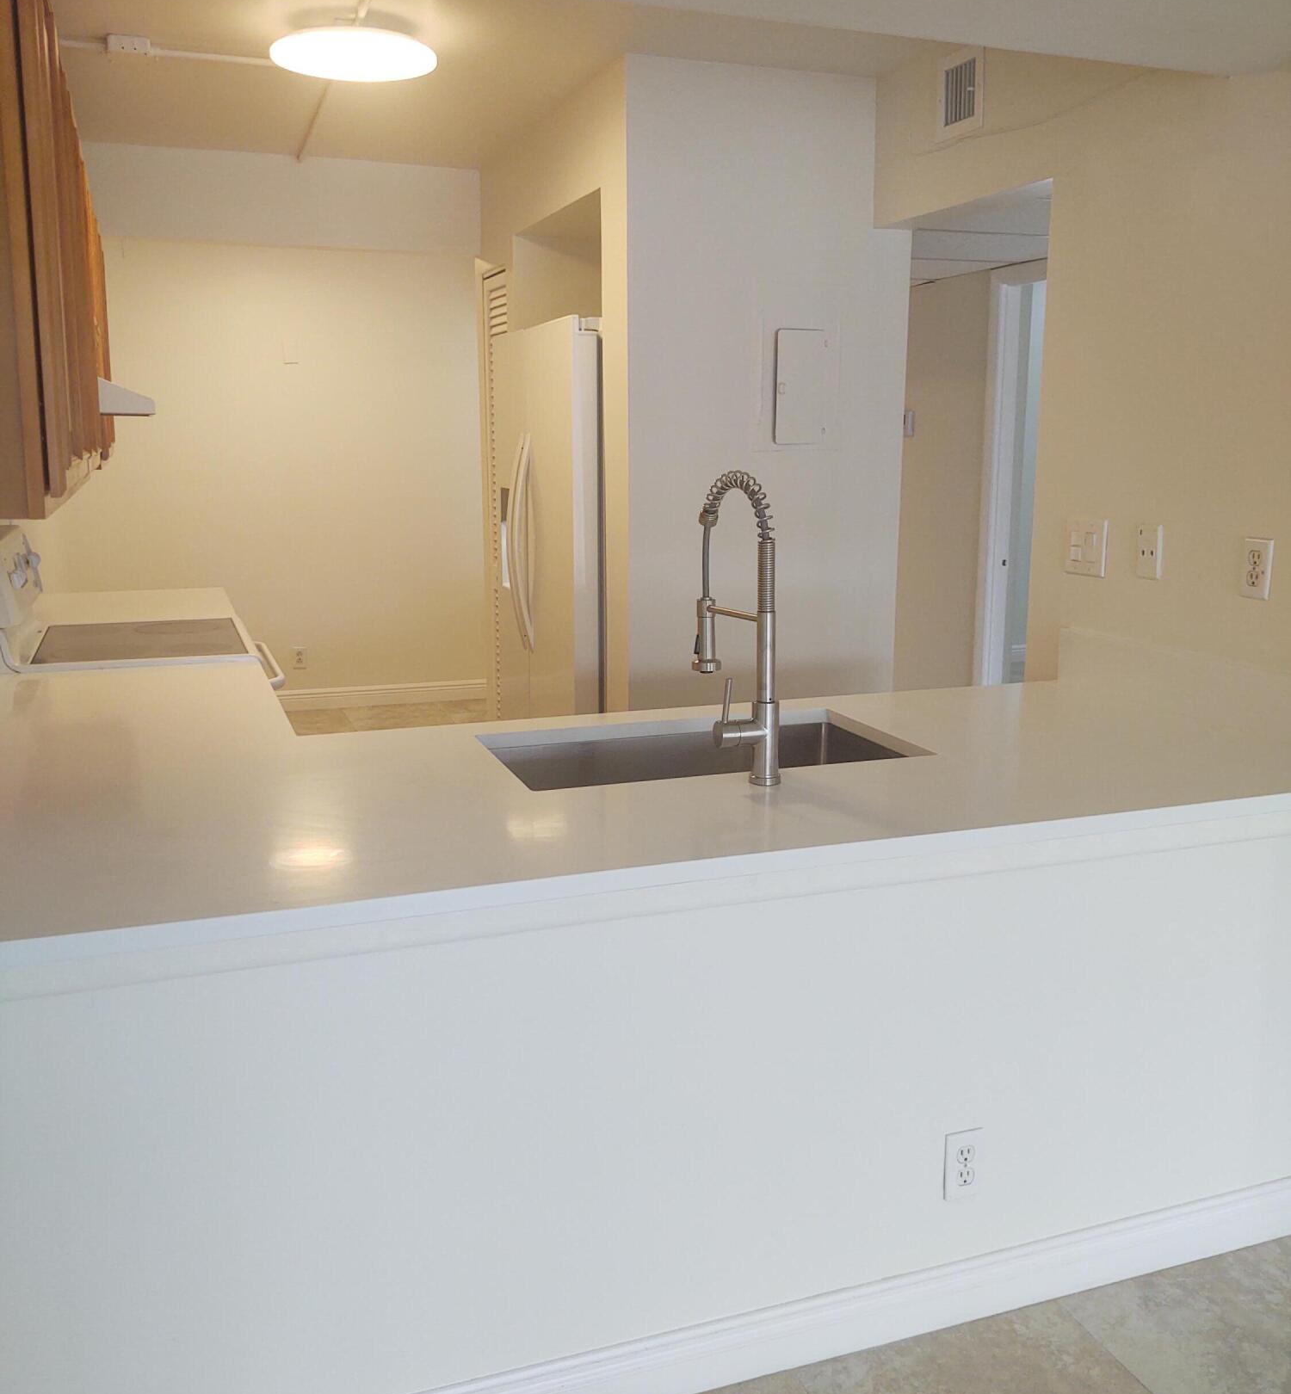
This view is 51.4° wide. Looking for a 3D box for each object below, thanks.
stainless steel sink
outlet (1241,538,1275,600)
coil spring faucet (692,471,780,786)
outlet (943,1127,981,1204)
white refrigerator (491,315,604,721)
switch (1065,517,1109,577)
[{"bbox_3d":[0.102,0.229,2.606,0.794,0.251,0.452,-4,12,-20],"label":"stainless steel sink"},{"bbox_3d":[1.188,-0.247,2.613,0.010,0.115,0.070,-4,12,-20],"label":"outlet"},{"bbox_3d":[0.138,-0.127,2.336,0.116,0.528,0.241,-7,13,-30],"label":"coil spring faucet"},{"bbox_3d":[0.517,0.760,2.176,0.070,0.115,0.010,-4,12,-20],"label":"outlet"},{"bbox_3d":[-0.036,-0.337,4.577,0.834,1.774,0.915,-4,12,-20],"label":"white refrigerator"},{"bbox_3d":[1.011,-0.345,3.084,0.011,0.122,0.124,-4,12,-20],"label":"switch"}]

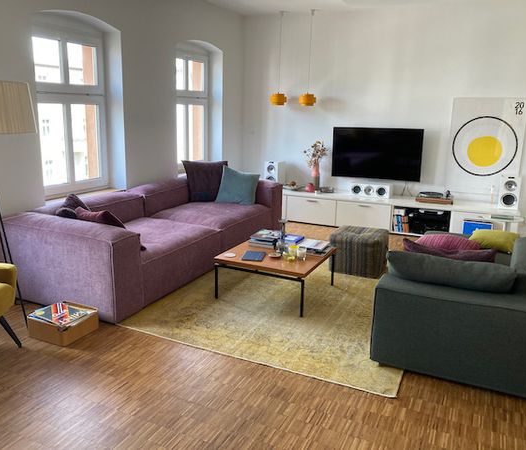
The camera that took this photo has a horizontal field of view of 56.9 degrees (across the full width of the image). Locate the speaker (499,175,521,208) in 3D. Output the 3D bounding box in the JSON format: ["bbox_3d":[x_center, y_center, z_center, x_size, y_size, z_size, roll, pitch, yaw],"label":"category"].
[{"bbox_3d":[3.110,-0.422,6.099,0.203,0.420,0.330,7,14,23],"label":"speaker"}]

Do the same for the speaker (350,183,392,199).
[{"bbox_3d":[1.473,-0.481,6.557,0.532,0.180,0.280,7,14,25],"label":"speaker"}]

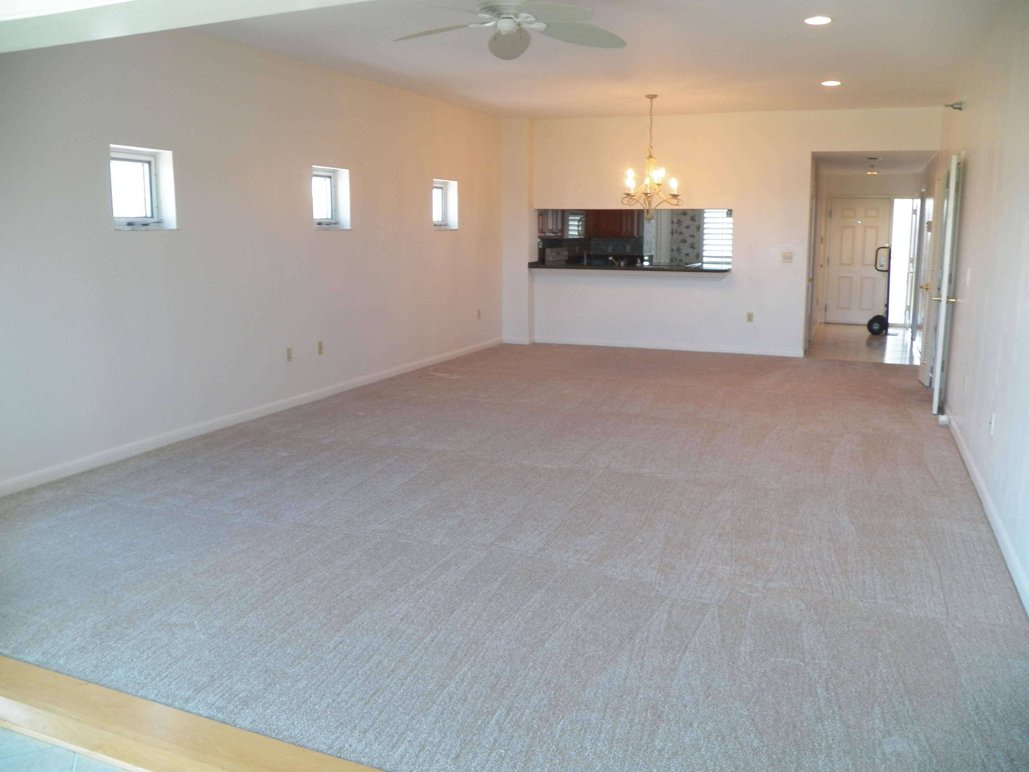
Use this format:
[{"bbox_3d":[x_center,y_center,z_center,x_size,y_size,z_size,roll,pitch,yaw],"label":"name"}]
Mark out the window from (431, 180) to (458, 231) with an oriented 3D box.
[{"bbox_3d":[-0.818,-1.992,9.150,0.150,0.540,0.550,4,12,23],"label":"window"}]

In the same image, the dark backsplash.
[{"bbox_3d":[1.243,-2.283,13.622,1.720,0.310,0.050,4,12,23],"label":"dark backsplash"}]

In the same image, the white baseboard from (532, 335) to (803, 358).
[{"bbox_3d":[1.786,-0.490,10.243,3.380,0.088,0.020,4,12,23],"label":"white baseboard"}]

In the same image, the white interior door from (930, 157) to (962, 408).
[{"bbox_3d":[3.560,-0.836,6.839,0.050,2.020,0.750,6,12,29],"label":"white interior door"}]

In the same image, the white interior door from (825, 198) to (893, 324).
[{"bbox_3d":[5.396,-1.954,13.053,0.880,1.990,0.050,4,12,23],"label":"white interior door"}]

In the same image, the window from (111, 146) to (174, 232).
[{"bbox_3d":[-2.446,-1.280,5.374,0.150,0.520,0.530,4,12,23],"label":"window"}]

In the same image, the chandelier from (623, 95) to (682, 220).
[{"bbox_3d":[1.363,-2.291,8.375,0.620,1.220,0.620,4,12,23],"label":"chandelier"}]

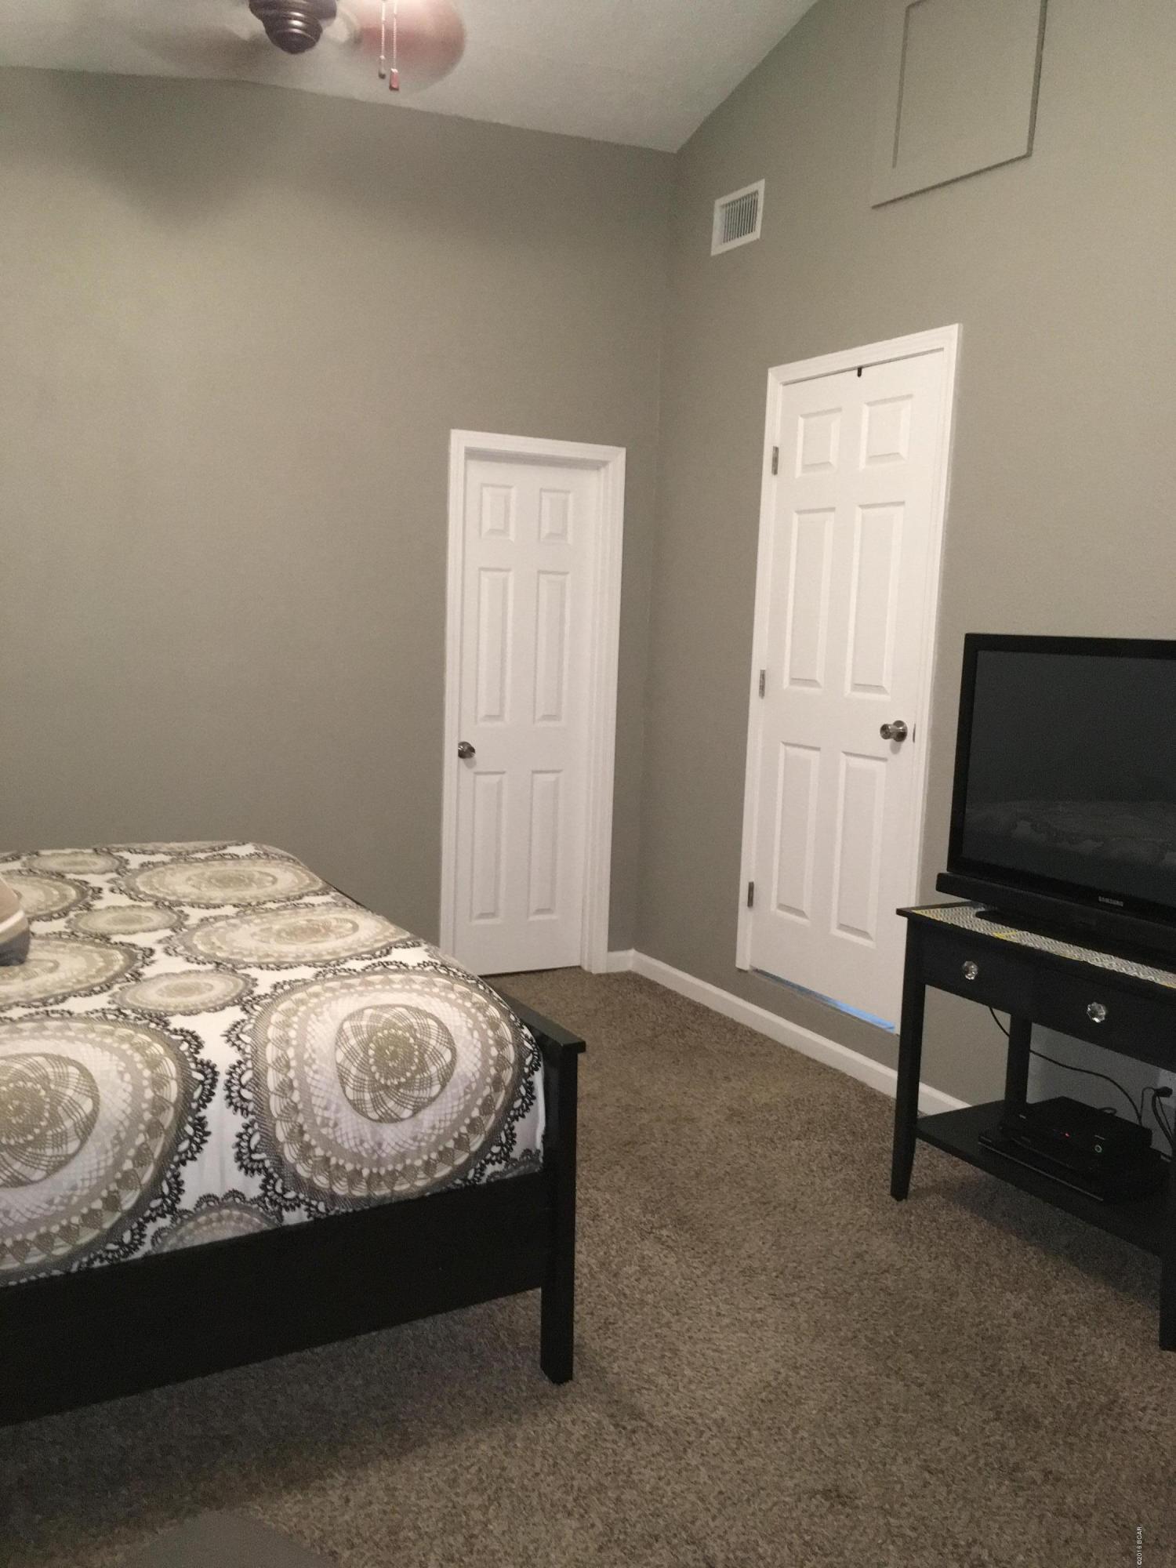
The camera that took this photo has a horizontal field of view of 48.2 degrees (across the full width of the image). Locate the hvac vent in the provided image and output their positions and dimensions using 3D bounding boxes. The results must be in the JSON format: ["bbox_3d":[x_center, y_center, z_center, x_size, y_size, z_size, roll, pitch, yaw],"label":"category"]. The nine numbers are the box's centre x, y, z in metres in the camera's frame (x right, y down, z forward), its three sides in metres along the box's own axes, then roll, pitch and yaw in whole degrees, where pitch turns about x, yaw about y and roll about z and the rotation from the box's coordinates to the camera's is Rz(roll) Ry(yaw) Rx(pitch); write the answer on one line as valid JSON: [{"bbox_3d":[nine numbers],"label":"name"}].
[{"bbox_3d":[0.521,-1.998,4.641,0.030,0.192,0.302,-2,9,-28],"label":"hvac vent"}]

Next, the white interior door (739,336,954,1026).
[{"bbox_3d":[0.811,-0.295,4.244,0.050,2.030,0.766,-2,9,-28],"label":"white interior door"}]

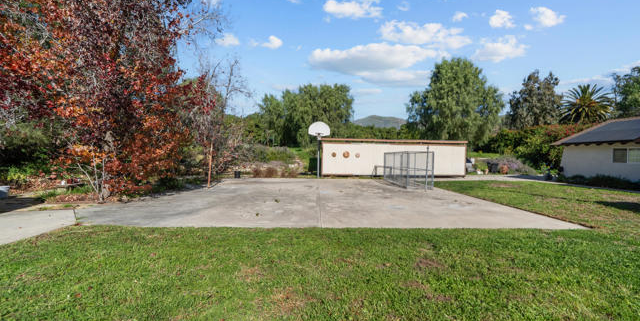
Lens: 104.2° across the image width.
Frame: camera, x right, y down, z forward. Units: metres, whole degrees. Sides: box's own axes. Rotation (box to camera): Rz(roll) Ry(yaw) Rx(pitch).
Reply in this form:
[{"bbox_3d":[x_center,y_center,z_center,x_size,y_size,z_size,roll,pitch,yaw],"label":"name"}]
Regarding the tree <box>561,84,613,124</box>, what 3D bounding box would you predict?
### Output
[{"bbox_3d":[40.700,-5.100,38.000,5.600,13.200,5.600,1,1,0],"label":"tree"}]

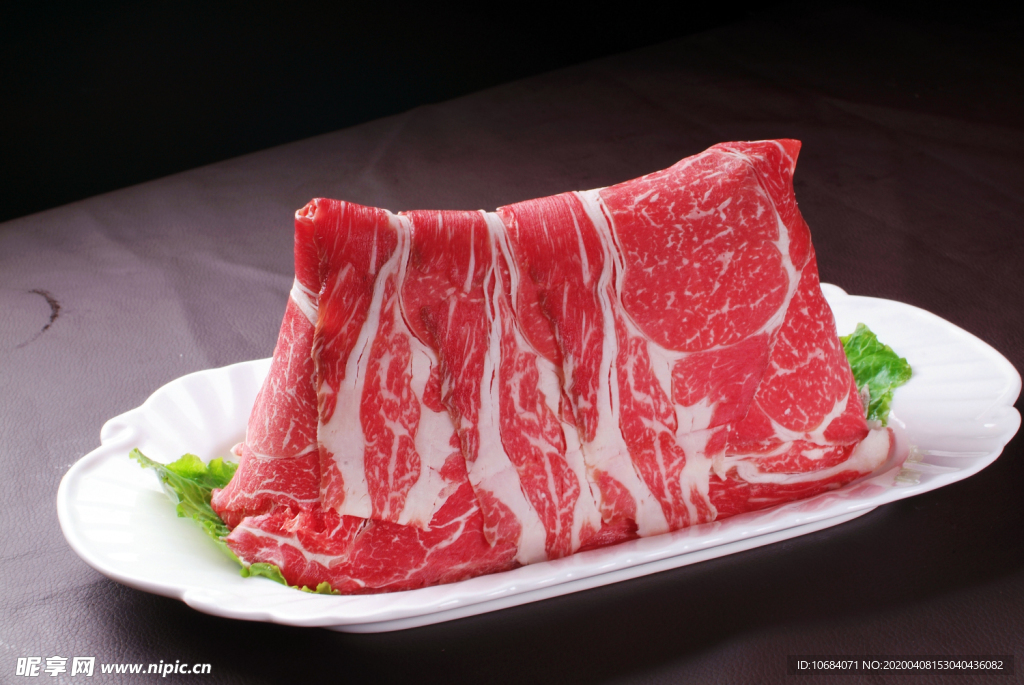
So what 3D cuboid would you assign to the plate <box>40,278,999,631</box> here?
[{"bbox_3d":[0.018,0.048,0.868,0.398,0.032,0.231,-11,26,-20],"label":"plate"}]

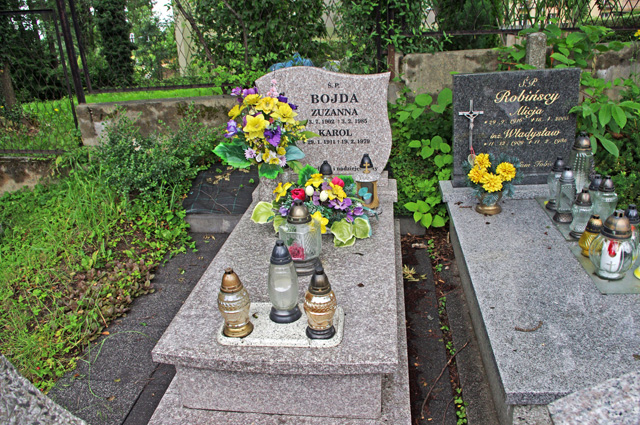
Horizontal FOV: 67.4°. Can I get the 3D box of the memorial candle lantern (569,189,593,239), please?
[{"bbox_3d":[1.244,0.004,2.263,0.107,0.232,0.107,0,23,8],"label":"memorial candle lantern"}]

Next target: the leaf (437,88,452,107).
[{"bbox_3d":[0.847,-0.780,3.250,0.115,0.120,0.050,-1,20,9],"label":"leaf"}]

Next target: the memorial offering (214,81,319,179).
[{"bbox_3d":[-0.311,-0.482,2.790,0.600,0.570,0.420,0,20,8],"label":"memorial offering"}]

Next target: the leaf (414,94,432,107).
[{"bbox_3d":[0.702,-0.759,3.250,0.120,0.080,0.060,-1,20,9],"label":"leaf"}]

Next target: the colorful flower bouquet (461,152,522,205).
[{"bbox_3d":[0.912,-0.186,2.559,0.290,0.260,0.230,0,23,8],"label":"colorful flower bouquet"}]

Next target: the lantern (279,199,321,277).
[{"bbox_3d":[-0.085,0.101,2.107,0.183,0.318,0.180,3,22,17],"label":"lantern"}]

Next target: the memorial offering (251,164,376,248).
[{"bbox_3d":[-0.028,-0.035,2.377,0.570,0.290,0.400,0,22,8],"label":"memorial offering"}]

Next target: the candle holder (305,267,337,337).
[{"bbox_3d":[-0.004,0.314,1.669,0.110,0.279,0.110,0,23,8],"label":"candle holder"}]

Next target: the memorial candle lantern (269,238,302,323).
[{"bbox_3d":[-0.135,0.238,1.716,0.120,0.305,0.120,0,22,8],"label":"memorial candle lantern"}]

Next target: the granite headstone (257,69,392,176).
[{"bbox_3d":[0.029,-0.539,2.846,0.793,0.631,0.075,0,22,8],"label":"granite headstone"}]

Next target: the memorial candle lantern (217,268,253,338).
[{"bbox_3d":[-0.303,0.312,1.704,0.113,0.241,0.113,0,21,8],"label":"memorial candle lantern"}]

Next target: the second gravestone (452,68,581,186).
[{"bbox_3d":[1.165,-0.501,2.905,0.725,0.670,0.080,-2,11,3],"label":"second gravestone"}]

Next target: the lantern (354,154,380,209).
[{"bbox_3d":[0.276,-0.177,2.731,0.135,0.318,0.130,0,23,8],"label":"lantern"}]

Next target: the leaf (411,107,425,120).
[{"bbox_3d":[0.613,-0.619,2.997,0.085,0.055,0.075,0,23,8],"label":"leaf"}]

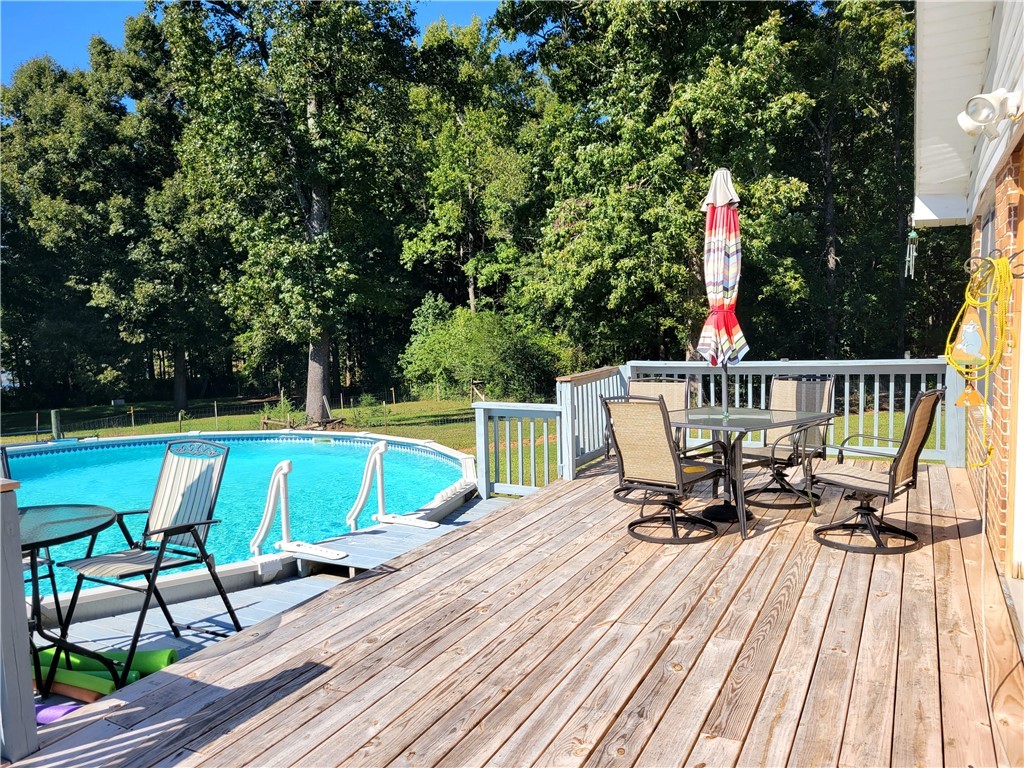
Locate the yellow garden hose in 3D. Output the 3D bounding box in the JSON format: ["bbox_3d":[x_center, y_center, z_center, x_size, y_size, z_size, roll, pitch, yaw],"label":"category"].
[{"bbox_3d":[2.250,-0.108,3.685,0.300,1.050,0.250,1,6,28],"label":"yellow garden hose"}]

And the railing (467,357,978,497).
[{"bbox_3d":[1.825,0.432,6.980,4.050,1.200,1.800,1,6,28],"label":"railing"}]

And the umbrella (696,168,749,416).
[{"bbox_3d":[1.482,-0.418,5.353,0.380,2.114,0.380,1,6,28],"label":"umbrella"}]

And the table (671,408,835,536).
[{"bbox_3d":[1.537,0.577,5.409,0.960,0.720,0.960,-6,7,-38],"label":"table"}]

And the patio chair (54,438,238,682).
[{"bbox_3d":[-1.804,0.889,3.766,0.550,1.100,0.790,1,6,28],"label":"patio chair"}]

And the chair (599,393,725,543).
[{"bbox_3d":[1.023,0.500,5.053,0.690,0.970,0.620,-6,7,-38],"label":"chair"}]

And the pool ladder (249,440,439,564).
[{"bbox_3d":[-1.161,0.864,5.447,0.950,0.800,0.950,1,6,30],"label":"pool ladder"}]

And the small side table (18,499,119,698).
[{"bbox_3d":[-2.136,1.053,3.346,0.820,0.870,0.820,1,6,28],"label":"small side table"}]

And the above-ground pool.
[{"bbox_3d":[-4.024,1.657,7.875,7.300,1.300,7.300,1,6,28],"label":"above-ground pool"}]

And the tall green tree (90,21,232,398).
[{"bbox_3d":[-12.223,-5.703,25.934,5.000,13.228,5.000,1,6,28],"label":"tall green tree"}]

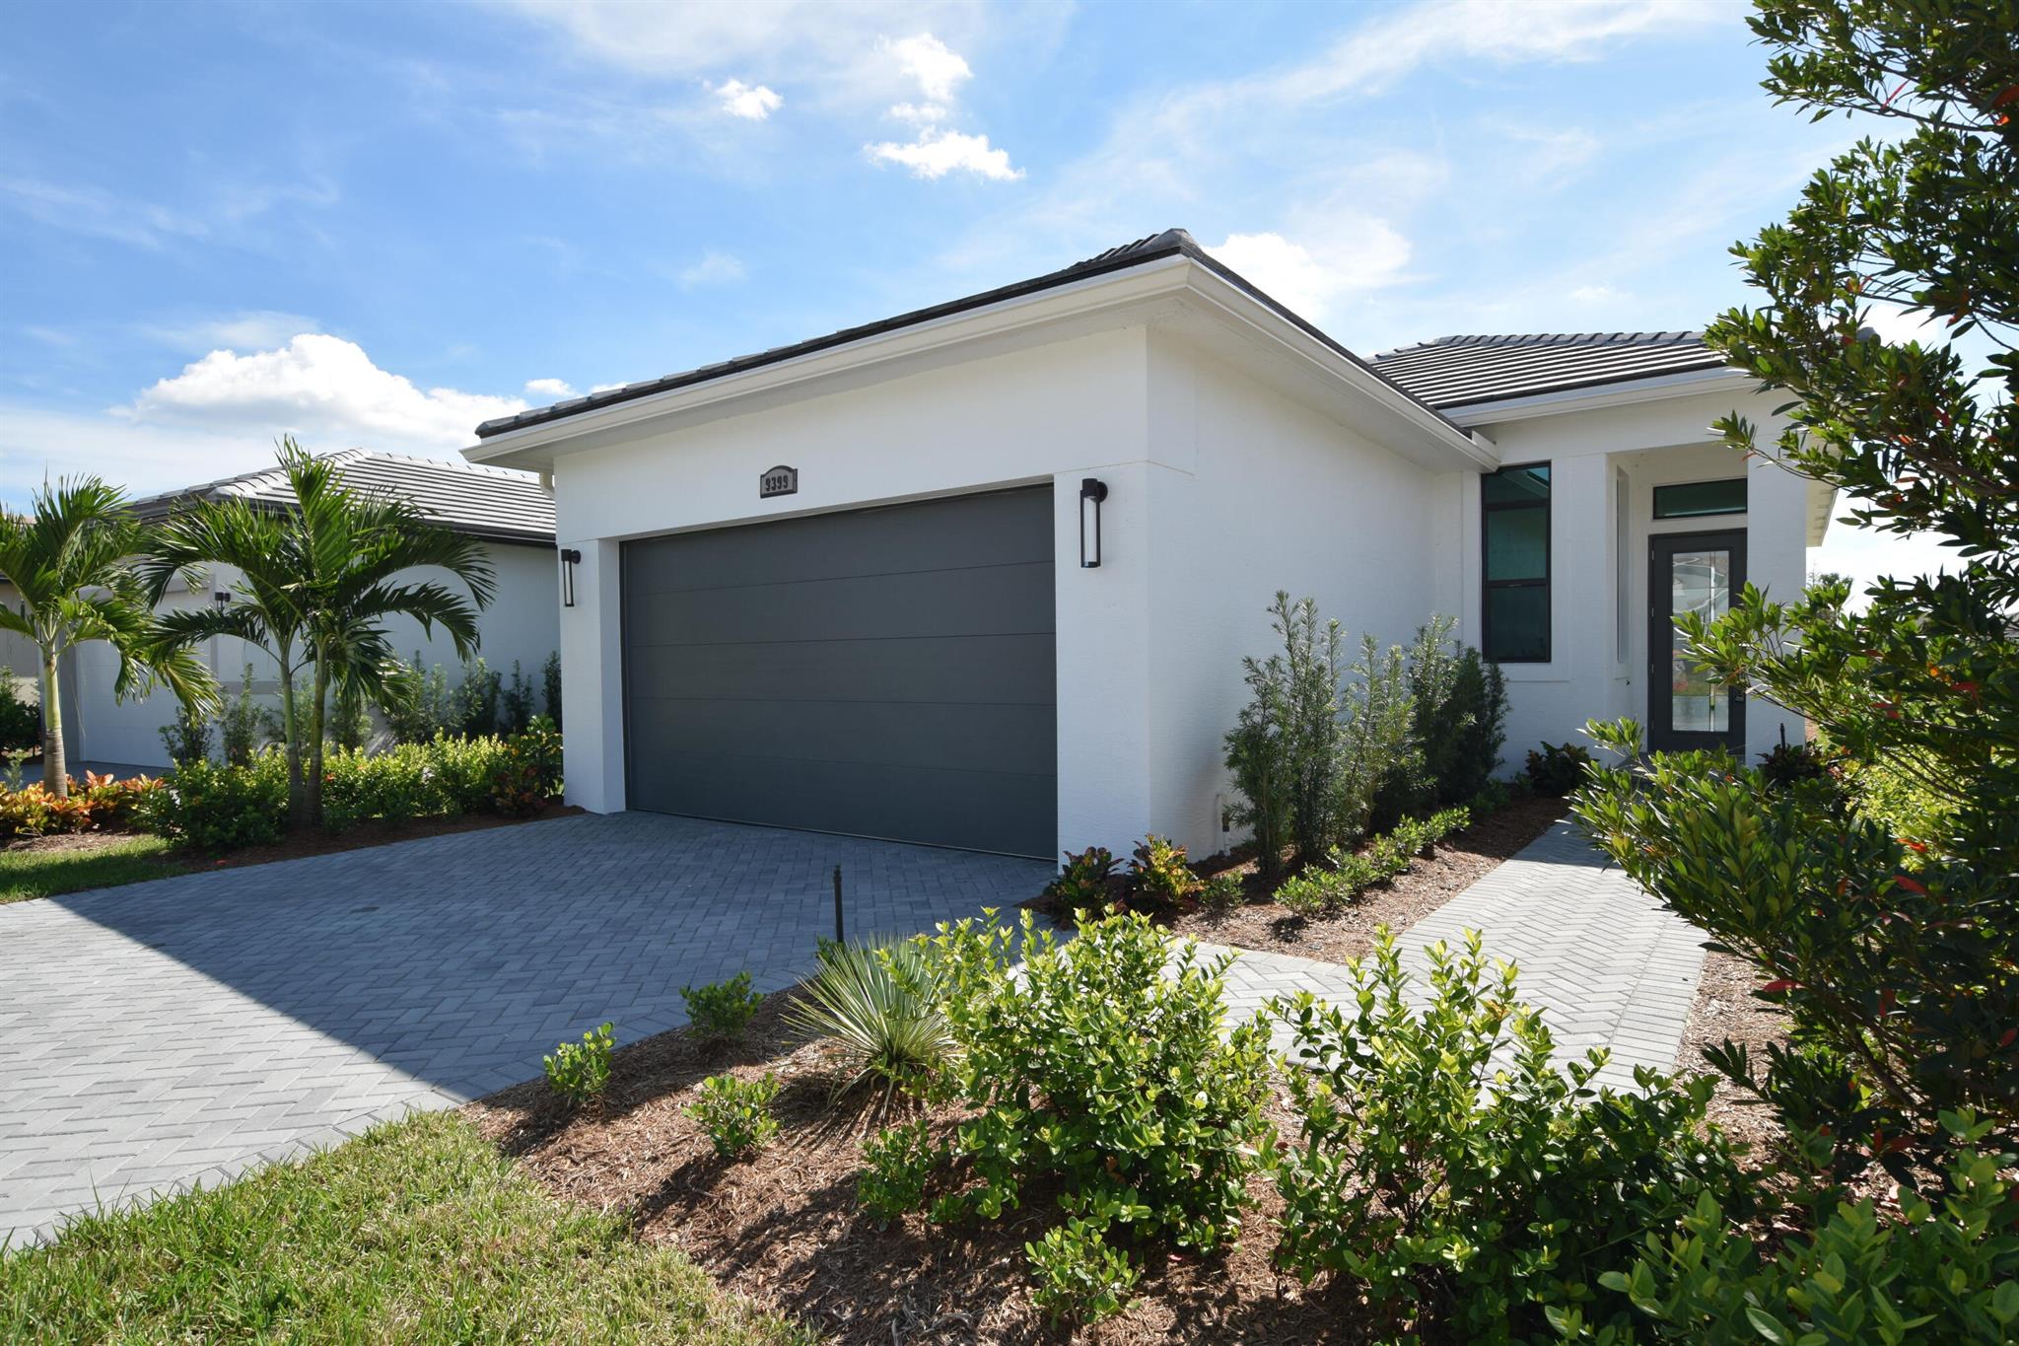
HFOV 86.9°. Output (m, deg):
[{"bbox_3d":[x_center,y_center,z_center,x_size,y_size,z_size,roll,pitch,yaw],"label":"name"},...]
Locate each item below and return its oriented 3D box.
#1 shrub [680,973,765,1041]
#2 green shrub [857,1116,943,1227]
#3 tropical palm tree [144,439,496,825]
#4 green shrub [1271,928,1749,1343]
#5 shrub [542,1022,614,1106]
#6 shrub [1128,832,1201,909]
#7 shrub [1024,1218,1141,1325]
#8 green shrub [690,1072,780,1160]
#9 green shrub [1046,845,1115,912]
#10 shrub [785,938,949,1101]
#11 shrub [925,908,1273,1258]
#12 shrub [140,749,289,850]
[{"bbox_3d":[-1.047,1.209,3.881,0.288,0.215,0.288,-1,0,-15],"label":"shrub"},{"bbox_3d":[-0.267,1.214,2.616,0.212,0.230,0.212,-1,0,-6],"label":"green shrub"},{"bbox_3d":[-5.639,-0.355,8.885,2.447,3.293,2.447,-1,1,-32],"label":"tropical palm tree"},{"bbox_3d":[1.145,0.952,2.544,1.017,0.691,1.017,0,0,24],"label":"green shrub"},{"bbox_3d":[-1.338,1.214,3.308,0.208,0.248,0.208,-1,0,-22],"label":"shrub"},{"bbox_3d":[0.810,1.030,5.618,0.379,0.376,0.379,-1,0,8],"label":"shrub"},{"bbox_3d":[0.154,1.229,2.215,0.239,0.200,0.239,-1,0,4],"label":"shrub"},{"bbox_3d":[-0.759,1.224,2.950,0.241,0.217,0.241,-1,0,-15],"label":"green shrub"},{"bbox_3d":[0.370,1.057,5.622,0.365,0.340,0.365,-1,0,4],"label":"green shrub"},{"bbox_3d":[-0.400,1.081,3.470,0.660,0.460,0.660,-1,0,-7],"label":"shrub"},{"bbox_3d":[0.232,0.971,2.863,0.918,0.679,0.918,-1,0,4],"label":"shrub"},{"bbox_3d":[-6.251,0.966,8.404,0.945,0.725,0.945,-1,1,-37],"label":"shrub"}]

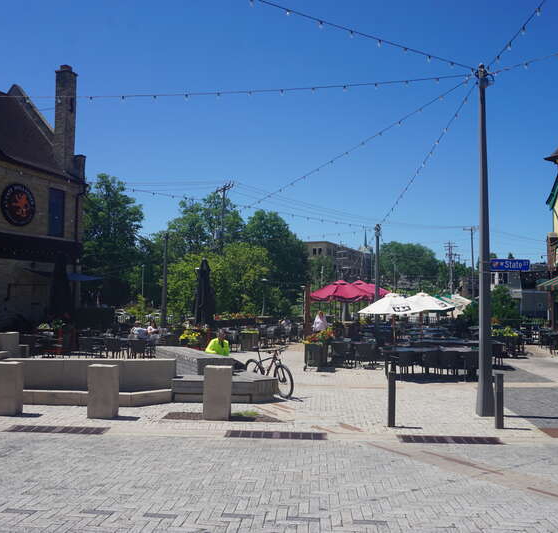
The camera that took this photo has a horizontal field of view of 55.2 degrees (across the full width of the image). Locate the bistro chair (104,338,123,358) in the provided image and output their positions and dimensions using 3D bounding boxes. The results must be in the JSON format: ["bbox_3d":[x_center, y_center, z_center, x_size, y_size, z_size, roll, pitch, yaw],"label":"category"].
[{"bbox_3d":[-6.115,3.004,19.700,0.550,0.820,0.580,0,-3,14],"label":"bistro chair"}]

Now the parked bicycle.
[{"bbox_3d":[-0.222,2.194,11.270,0.600,1.050,1.740,3,-4,-37],"label":"parked bicycle"}]

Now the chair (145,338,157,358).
[{"bbox_3d":[-4.692,2.993,19.700,0.570,0.830,0.540,-2,-4,37],"label":"chair"}]

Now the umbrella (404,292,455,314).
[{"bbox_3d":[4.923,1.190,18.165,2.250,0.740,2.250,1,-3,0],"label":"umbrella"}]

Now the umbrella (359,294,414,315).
[{"bbox_3d":[3.798,2.093,18.000,2.250,2.450,2.250,1,-3,-11],"label":"umbrella"}]

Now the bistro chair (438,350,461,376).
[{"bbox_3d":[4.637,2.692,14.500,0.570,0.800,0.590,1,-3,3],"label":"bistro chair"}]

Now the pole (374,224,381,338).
[{"bbox_3d":[5.210,0.805,28.205,0.300,6.000,0.300,1,-3,0],"label":"pole"}]

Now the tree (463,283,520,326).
[{"bbox_3d":[16.263,3.383,41.000,4.300,4.000,4.000,1,-3,0],"label":"tree"}]

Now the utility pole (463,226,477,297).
[{"bbox_3d":[25.403,0.790,70.000,2.400,12.000,0.400,1,-4,0],"label":"utility pole"}]

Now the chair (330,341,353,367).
[{"bbox_3d":[2.051,2.869,17.500,0.580,0.810,0.580,0,-4,3],"label":"chair"}]

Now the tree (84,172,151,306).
[{"bbox_3d":[-14.759,-1.529,46.154,7.000,12.200,6.800,1,-3,0],"label":"tree"}]

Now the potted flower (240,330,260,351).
[{"bbox_3d":[-1.099,2.822,20.069,0.740,0.860,0.660,1,-3,0],"label":"potted flower"}]

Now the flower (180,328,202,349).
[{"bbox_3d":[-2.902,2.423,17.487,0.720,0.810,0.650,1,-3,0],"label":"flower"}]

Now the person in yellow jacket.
[{"bbox_3d":[-1.523,2.237,13.100,0.600,1.350,0.700,0,-4,11],"label":"person in yellow jacket"}]

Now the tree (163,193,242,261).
[{"bbox_3d":[-6.814,-0.757,48.119,7.200,11.100,6.800,1,-3,0],"label":"tree"}]

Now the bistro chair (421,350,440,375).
[{"bbox_3d":[4.134,2.692,14.500,0.550,0.800,0.580,1,-3,3],"label":"bistro chair"}]

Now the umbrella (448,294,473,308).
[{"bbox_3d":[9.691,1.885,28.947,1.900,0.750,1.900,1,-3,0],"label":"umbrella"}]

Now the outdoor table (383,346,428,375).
[{"bbox_3d":[3.482,2.626,14.675,1.150,0.750,0.850,1,-3,0],"label":"outdoor table"}]

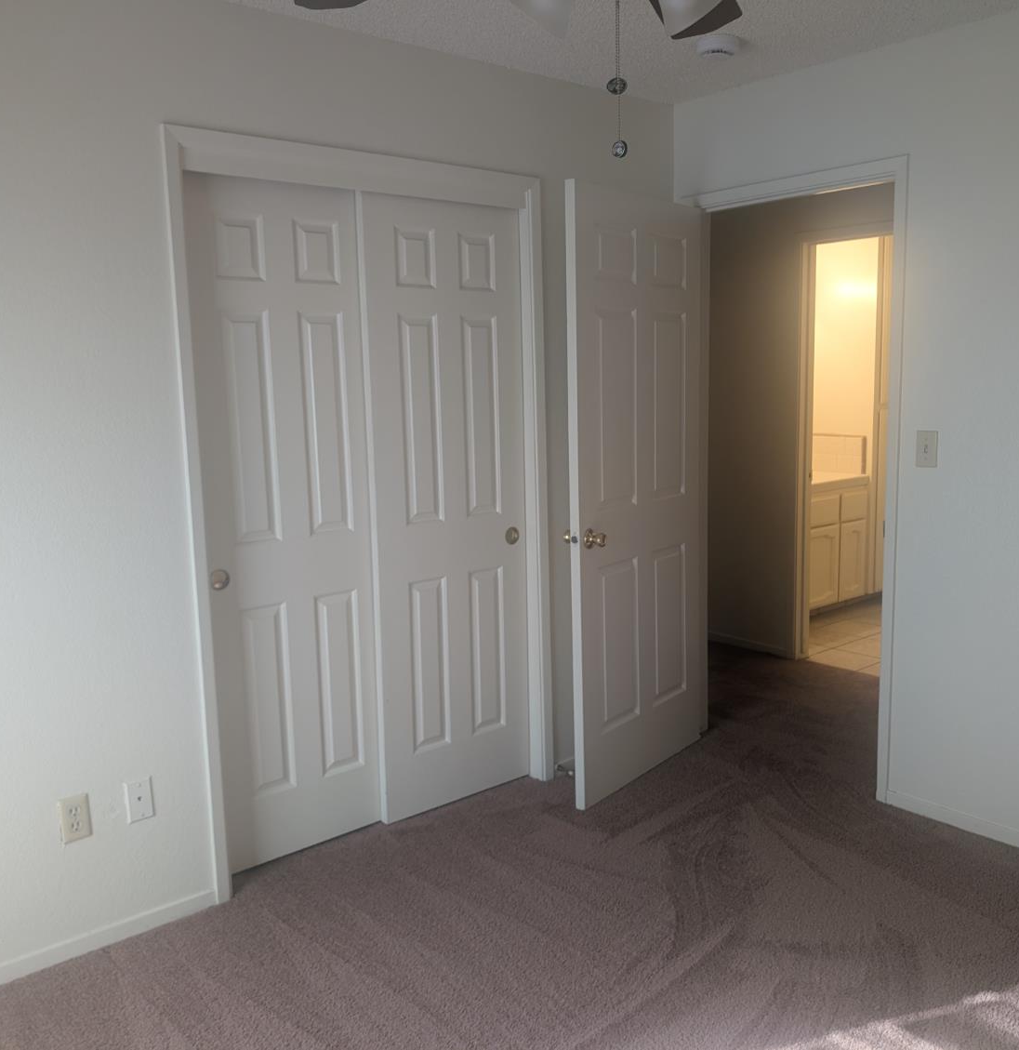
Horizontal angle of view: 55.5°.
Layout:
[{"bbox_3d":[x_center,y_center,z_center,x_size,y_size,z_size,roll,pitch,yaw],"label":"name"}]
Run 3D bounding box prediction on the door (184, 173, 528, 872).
[{"bbox_3d":[-0.433,-0.019,3.089,1.178,2.012,0.075,-8,11,-39],"label":"door"}]

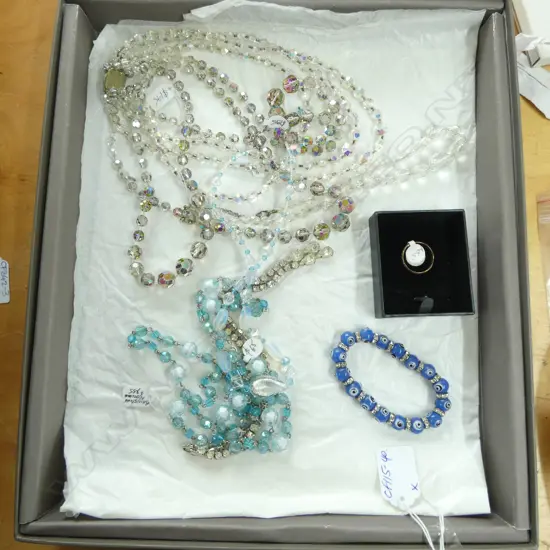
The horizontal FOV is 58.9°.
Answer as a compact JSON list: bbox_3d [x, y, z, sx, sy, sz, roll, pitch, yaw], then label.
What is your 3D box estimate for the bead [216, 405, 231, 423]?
[{"bbox_3d":[-0.032,0.085,0.298,0.009,0.009,0.010,1,83,0],"label":"bead"}]

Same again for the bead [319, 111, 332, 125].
[{"bbox_3d":[0.036,-0.112,0.349,0.009,0.009,0.009,1,82,2],"label":"bead"}]

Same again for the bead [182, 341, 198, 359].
[{"bbox_3d":[-0.053,0.048,0.306,0.010,0.010,0.010,0,82,0],"label":"bead"}]

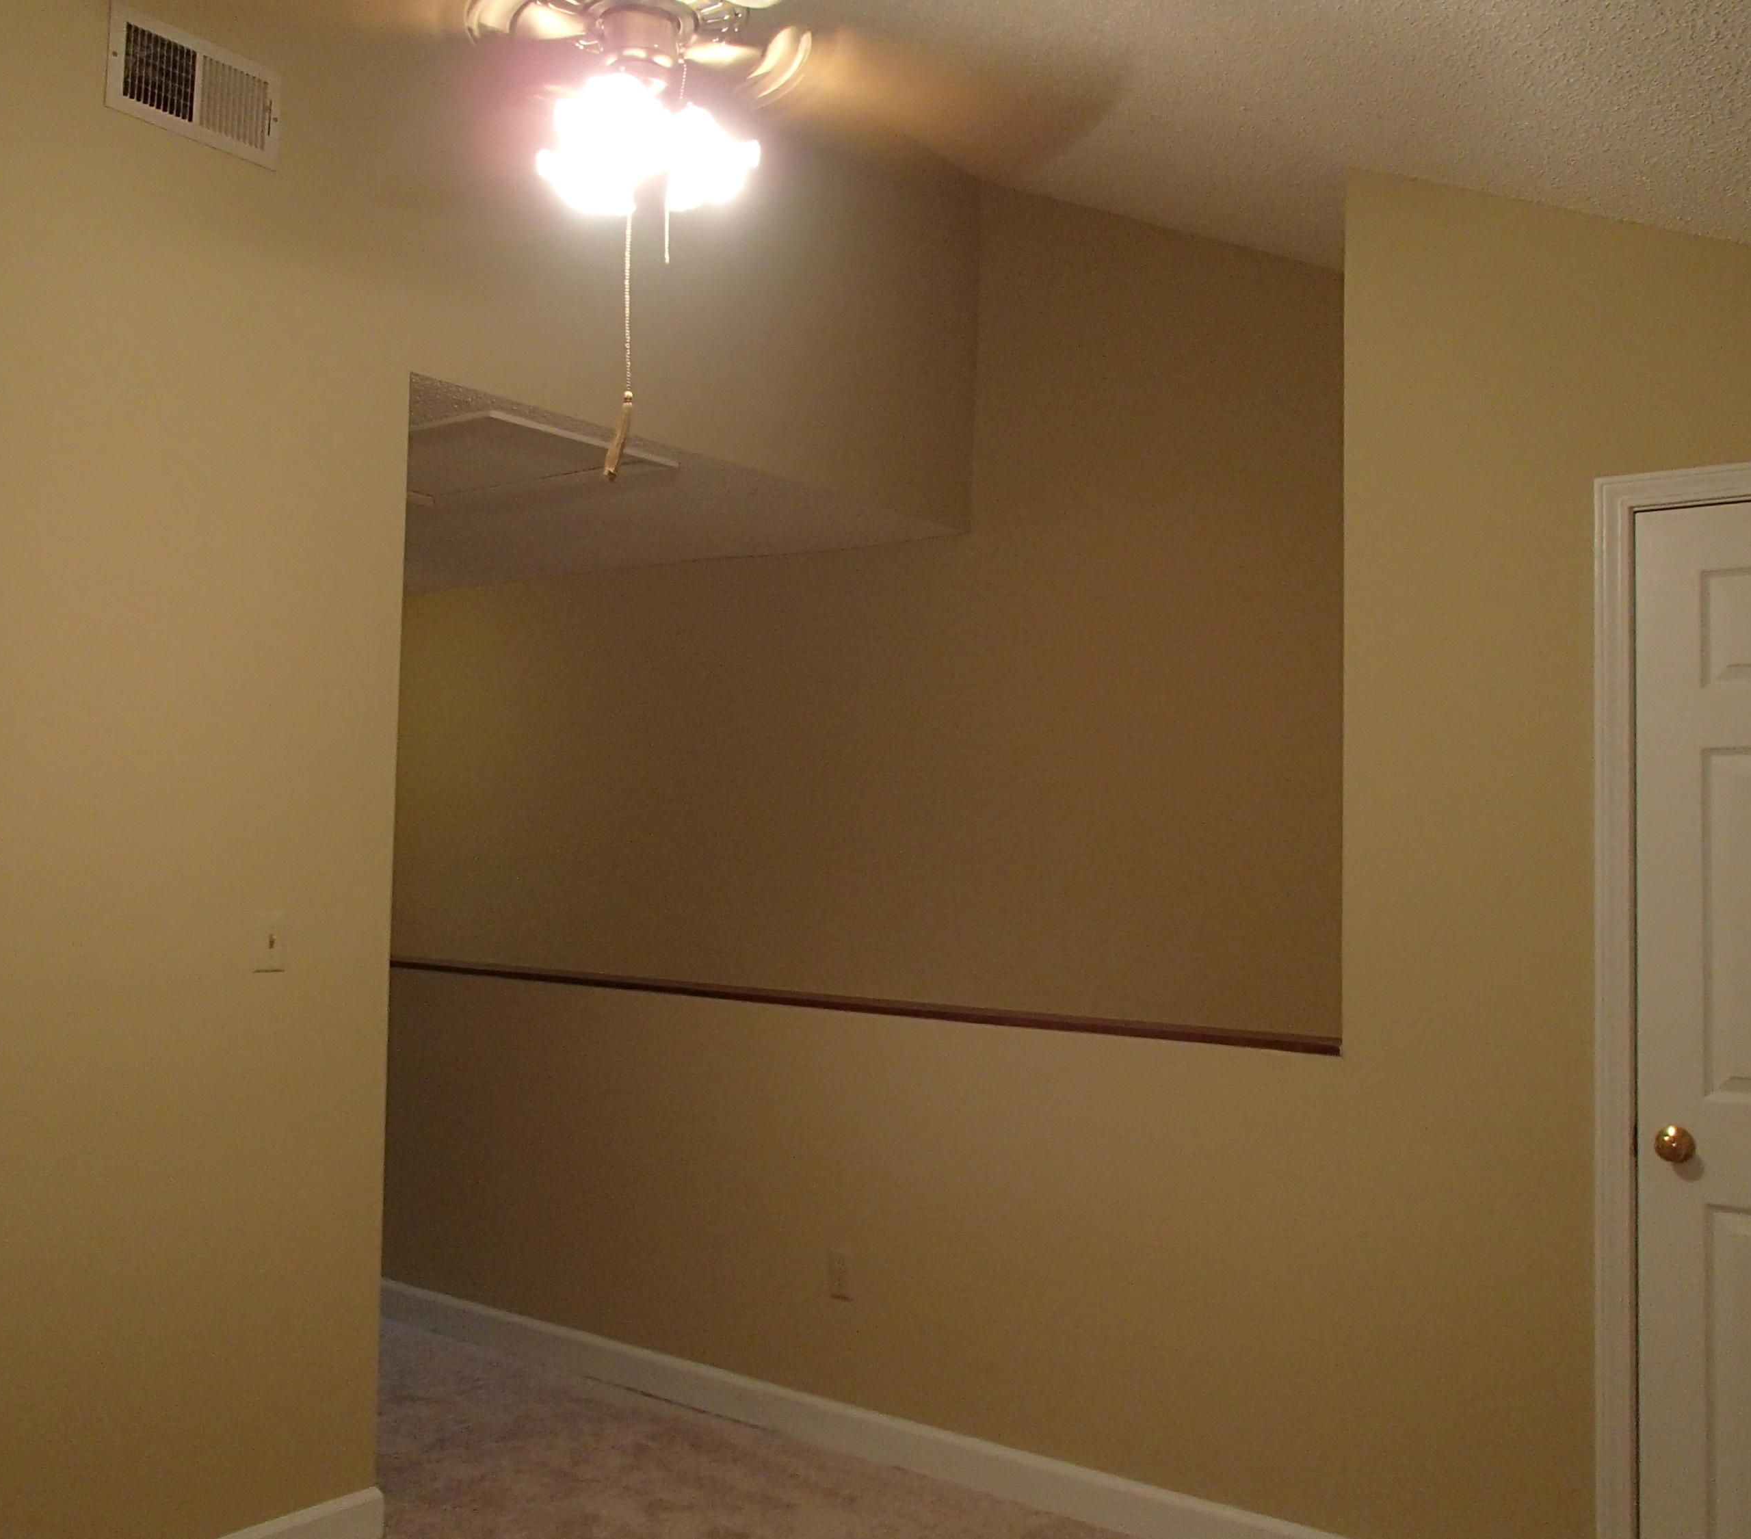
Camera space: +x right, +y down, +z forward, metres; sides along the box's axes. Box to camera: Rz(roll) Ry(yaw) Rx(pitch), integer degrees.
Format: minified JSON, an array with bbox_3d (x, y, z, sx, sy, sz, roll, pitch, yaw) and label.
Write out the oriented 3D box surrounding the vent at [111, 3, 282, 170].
[{"bbox_3d":[-1.269,-1.278,3.115,0.018,0.195,0.348,-1,-3,36],"label":"vent"}]

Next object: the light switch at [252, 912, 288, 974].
[{"bbox_3d":[-1.171,0.336,3.221,0.015,0.115,0.070,-1,-3,36],"label":"light switch"}]

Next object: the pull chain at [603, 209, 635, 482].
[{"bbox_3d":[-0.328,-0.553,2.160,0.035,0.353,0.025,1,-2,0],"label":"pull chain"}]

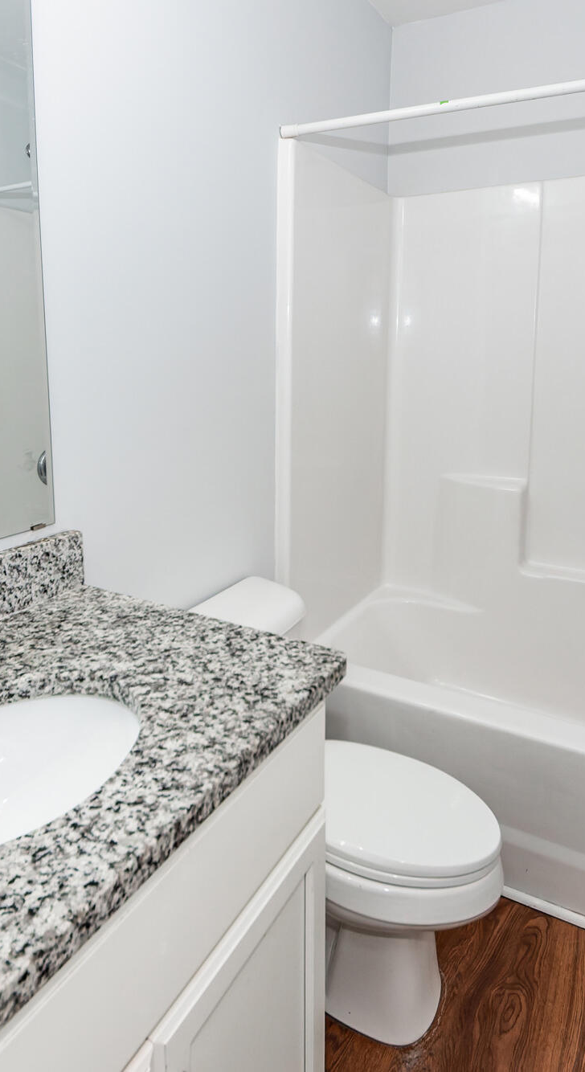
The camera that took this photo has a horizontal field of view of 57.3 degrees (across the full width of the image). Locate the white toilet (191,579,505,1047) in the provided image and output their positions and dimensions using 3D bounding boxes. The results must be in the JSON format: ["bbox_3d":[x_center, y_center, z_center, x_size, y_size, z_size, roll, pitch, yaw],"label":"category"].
[{"bbox_3d":[0.087,0.594,1.331,0.740,0.740,0.440,6,13,34],"label":"white toilet"}]

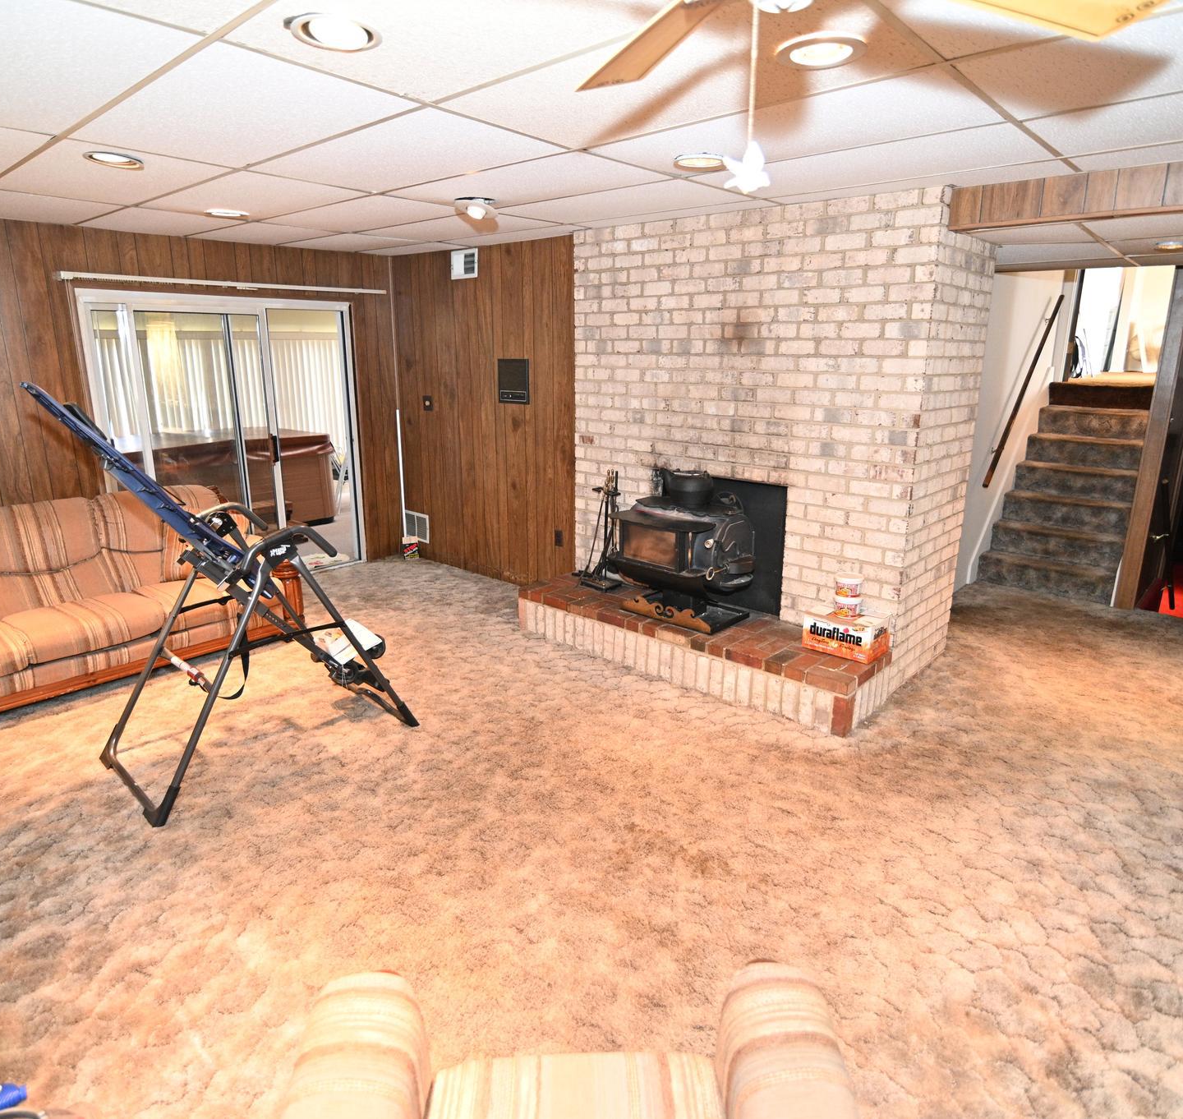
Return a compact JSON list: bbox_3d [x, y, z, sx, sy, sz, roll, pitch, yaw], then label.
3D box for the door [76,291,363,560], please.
[{"bbox_3d":[-2.410,-0.773,5.227,0.100,2.000,1.770,14,21,40],"label":"door"}]

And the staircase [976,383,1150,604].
[{"bbox_3d":[3.717,-0.578,5.693,0.860,1.440,1.400,14,21,40],"label":"staircase"}]

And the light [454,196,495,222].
[{"bbox_3d":[-0.549,-1.660,3.547,0.190,0.075,0.190,0,16,0],"label":"light"}]

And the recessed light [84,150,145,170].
[{"bbox_3d":[-1.785,-1.481,2.795,0.200,0.030,0.200,14,21,40],"label":"recessed light"}]

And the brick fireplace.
[{"bbox_3d":[0.804,-0.653,4.214,2.090,2.367,1.380,14,21,40],"label":"brick fireplace"}]

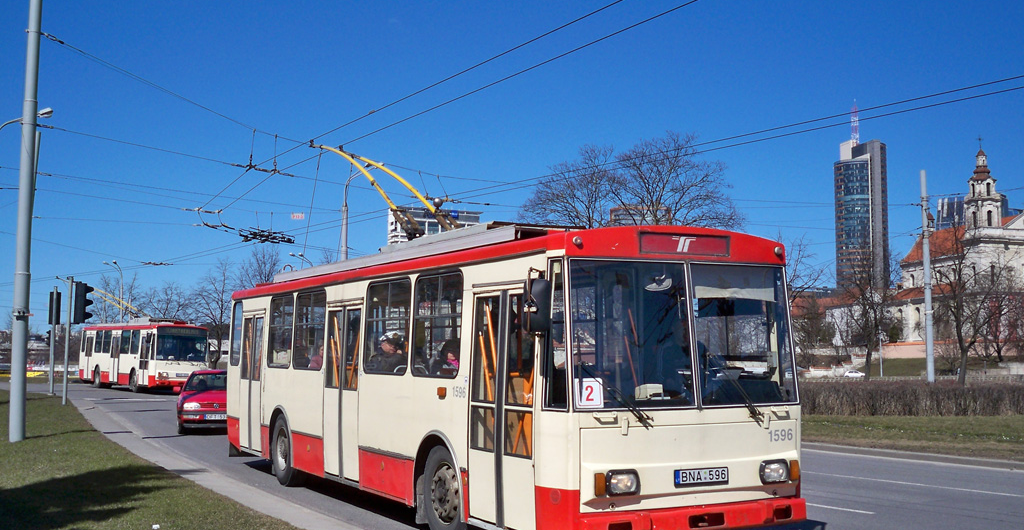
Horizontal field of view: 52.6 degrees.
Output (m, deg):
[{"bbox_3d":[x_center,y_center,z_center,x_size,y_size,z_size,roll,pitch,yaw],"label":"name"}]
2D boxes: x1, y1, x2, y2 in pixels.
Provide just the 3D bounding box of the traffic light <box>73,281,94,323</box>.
[{"bbox_3d":[-13.104,1.163,31.700,0.520,1.200,0.380,3,-5,-29],"label":"traffic light"}]

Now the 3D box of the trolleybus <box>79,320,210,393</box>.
[{"bbox_3d":[-17.780,4.281,49.565,2.500,3.400,11.300,4,-6,-38],"label":"trolleybus"}]

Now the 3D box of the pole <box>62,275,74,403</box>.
[{"bbox_3d":[-13.688,2.321,31.860,0.140,3.913,0.140,0,-5,0],"label":"pole"}]

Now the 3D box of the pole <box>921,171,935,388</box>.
[{"bbox_3d":[17.470,0.789,43.607,0.270,9.599,0.270,0,-5,0],"label":"pole"}]

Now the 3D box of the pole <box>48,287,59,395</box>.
[{"bbox_3d":[-17.153,2.846,38.765,0.135,4.014,0.135,0,-5,0],"label":"pole"}]

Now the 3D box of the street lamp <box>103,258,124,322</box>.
[{"bbox_3d":[-37.727,4.743,97.575,2.000,10.374,0.900,1,-5,-11],"label":"street lamp"}]

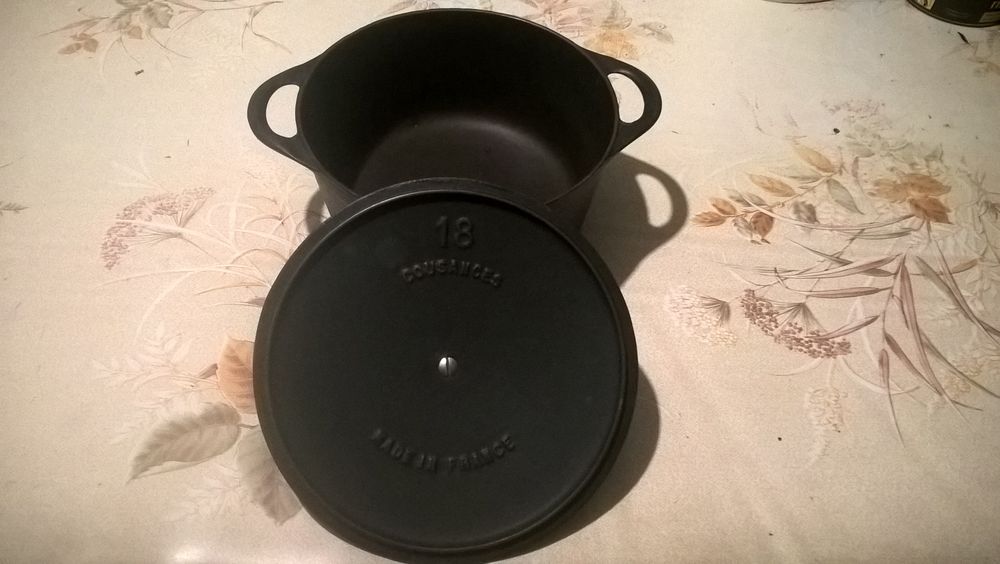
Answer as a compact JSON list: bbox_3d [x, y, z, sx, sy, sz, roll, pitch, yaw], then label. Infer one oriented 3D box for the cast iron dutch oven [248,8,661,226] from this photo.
[{"bbox_3d":[-0.025,-0.078,0.507,0.246,0.092,0.190,-2,53,-3],"label":"cast iron dutch oven"}]

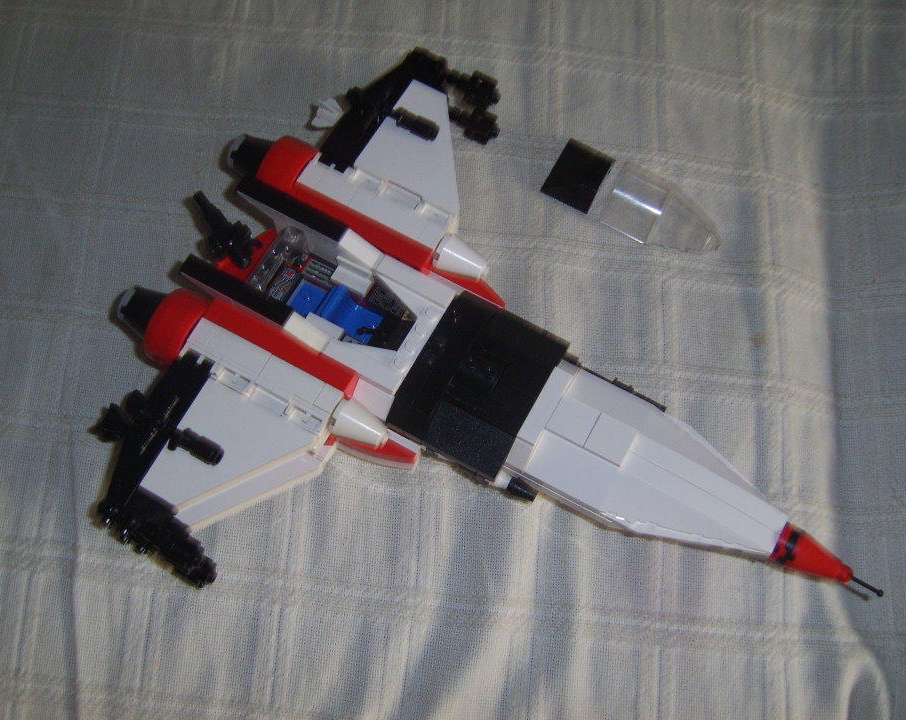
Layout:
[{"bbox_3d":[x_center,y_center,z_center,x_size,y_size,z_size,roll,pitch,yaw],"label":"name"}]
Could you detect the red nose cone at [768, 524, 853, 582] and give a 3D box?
[{"bbox_3d":[0.136,0.075,0.397,0.028,0.016,0.016,27,73,12],"label":"red nose cone"}]

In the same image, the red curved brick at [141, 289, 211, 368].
[{"bbox_3d":[-0.109,-0.014,0.420,0.017,0.016,0.032,27,73,12],"label":"red curved brick"}]

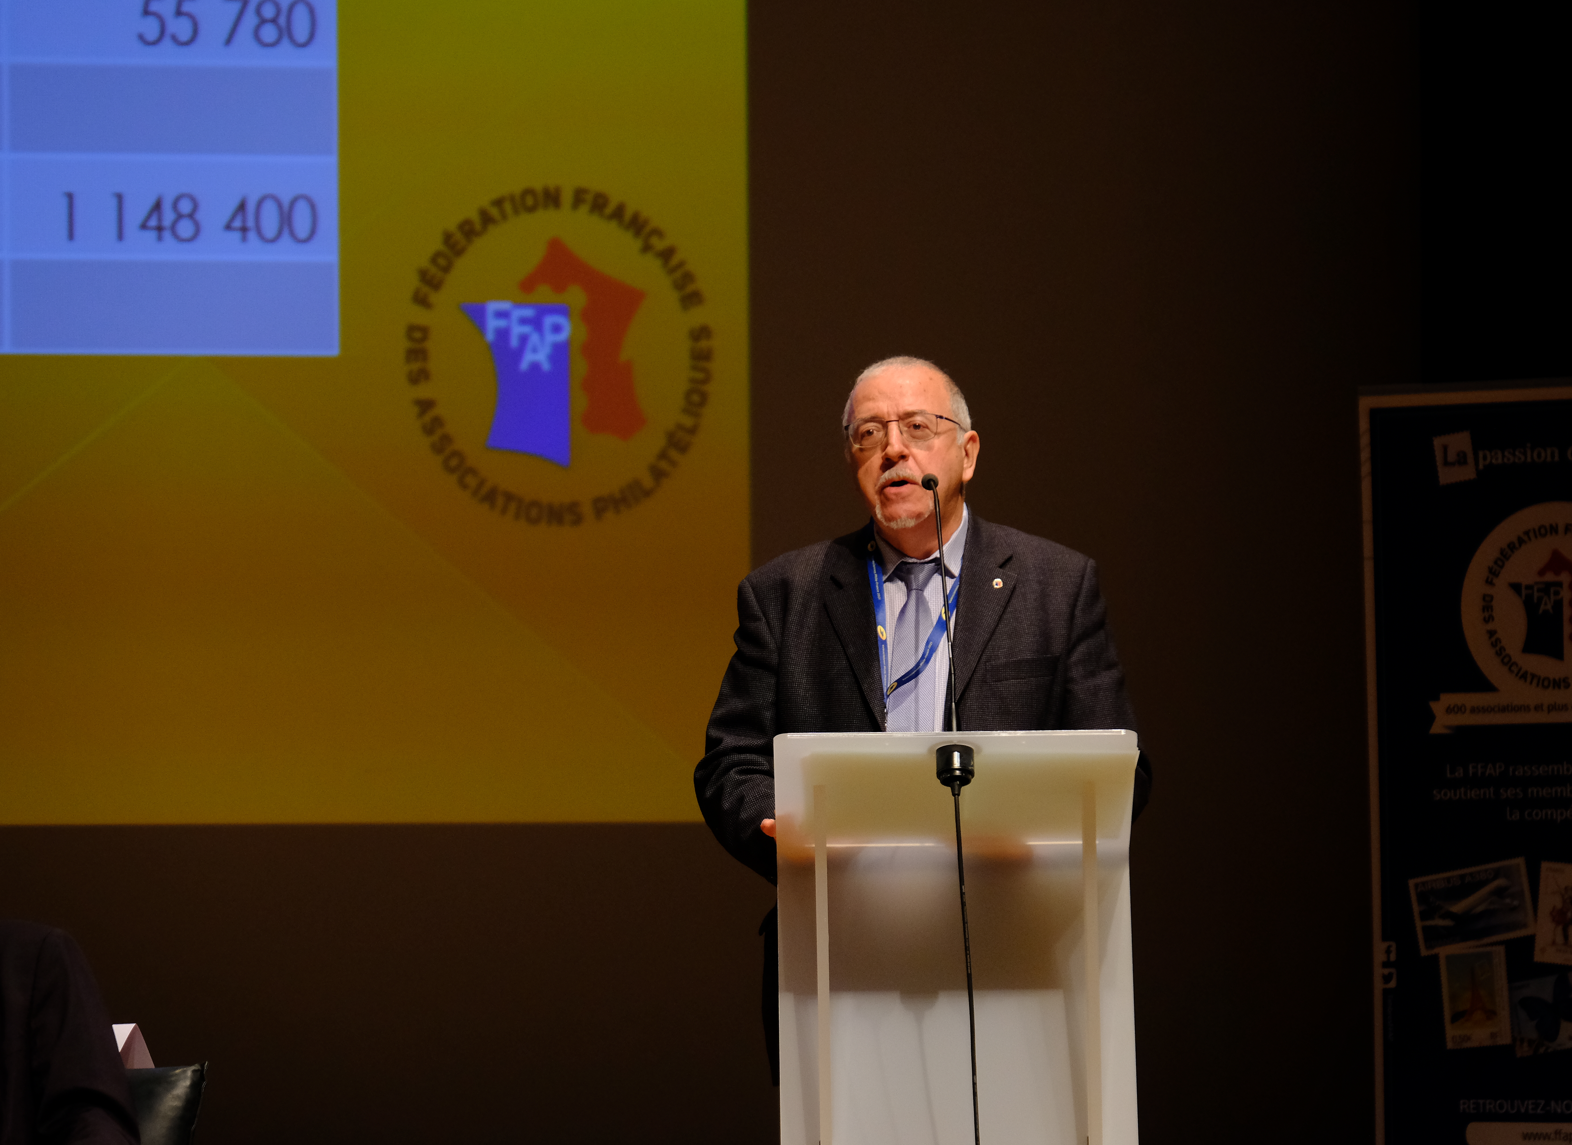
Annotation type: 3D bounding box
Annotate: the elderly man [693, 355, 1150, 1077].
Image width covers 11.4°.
[{"bbox_3d":[0.190,0.570,10.480,0.610,1.720,0.460,-1,-2,7],"label":"elderly man"}]

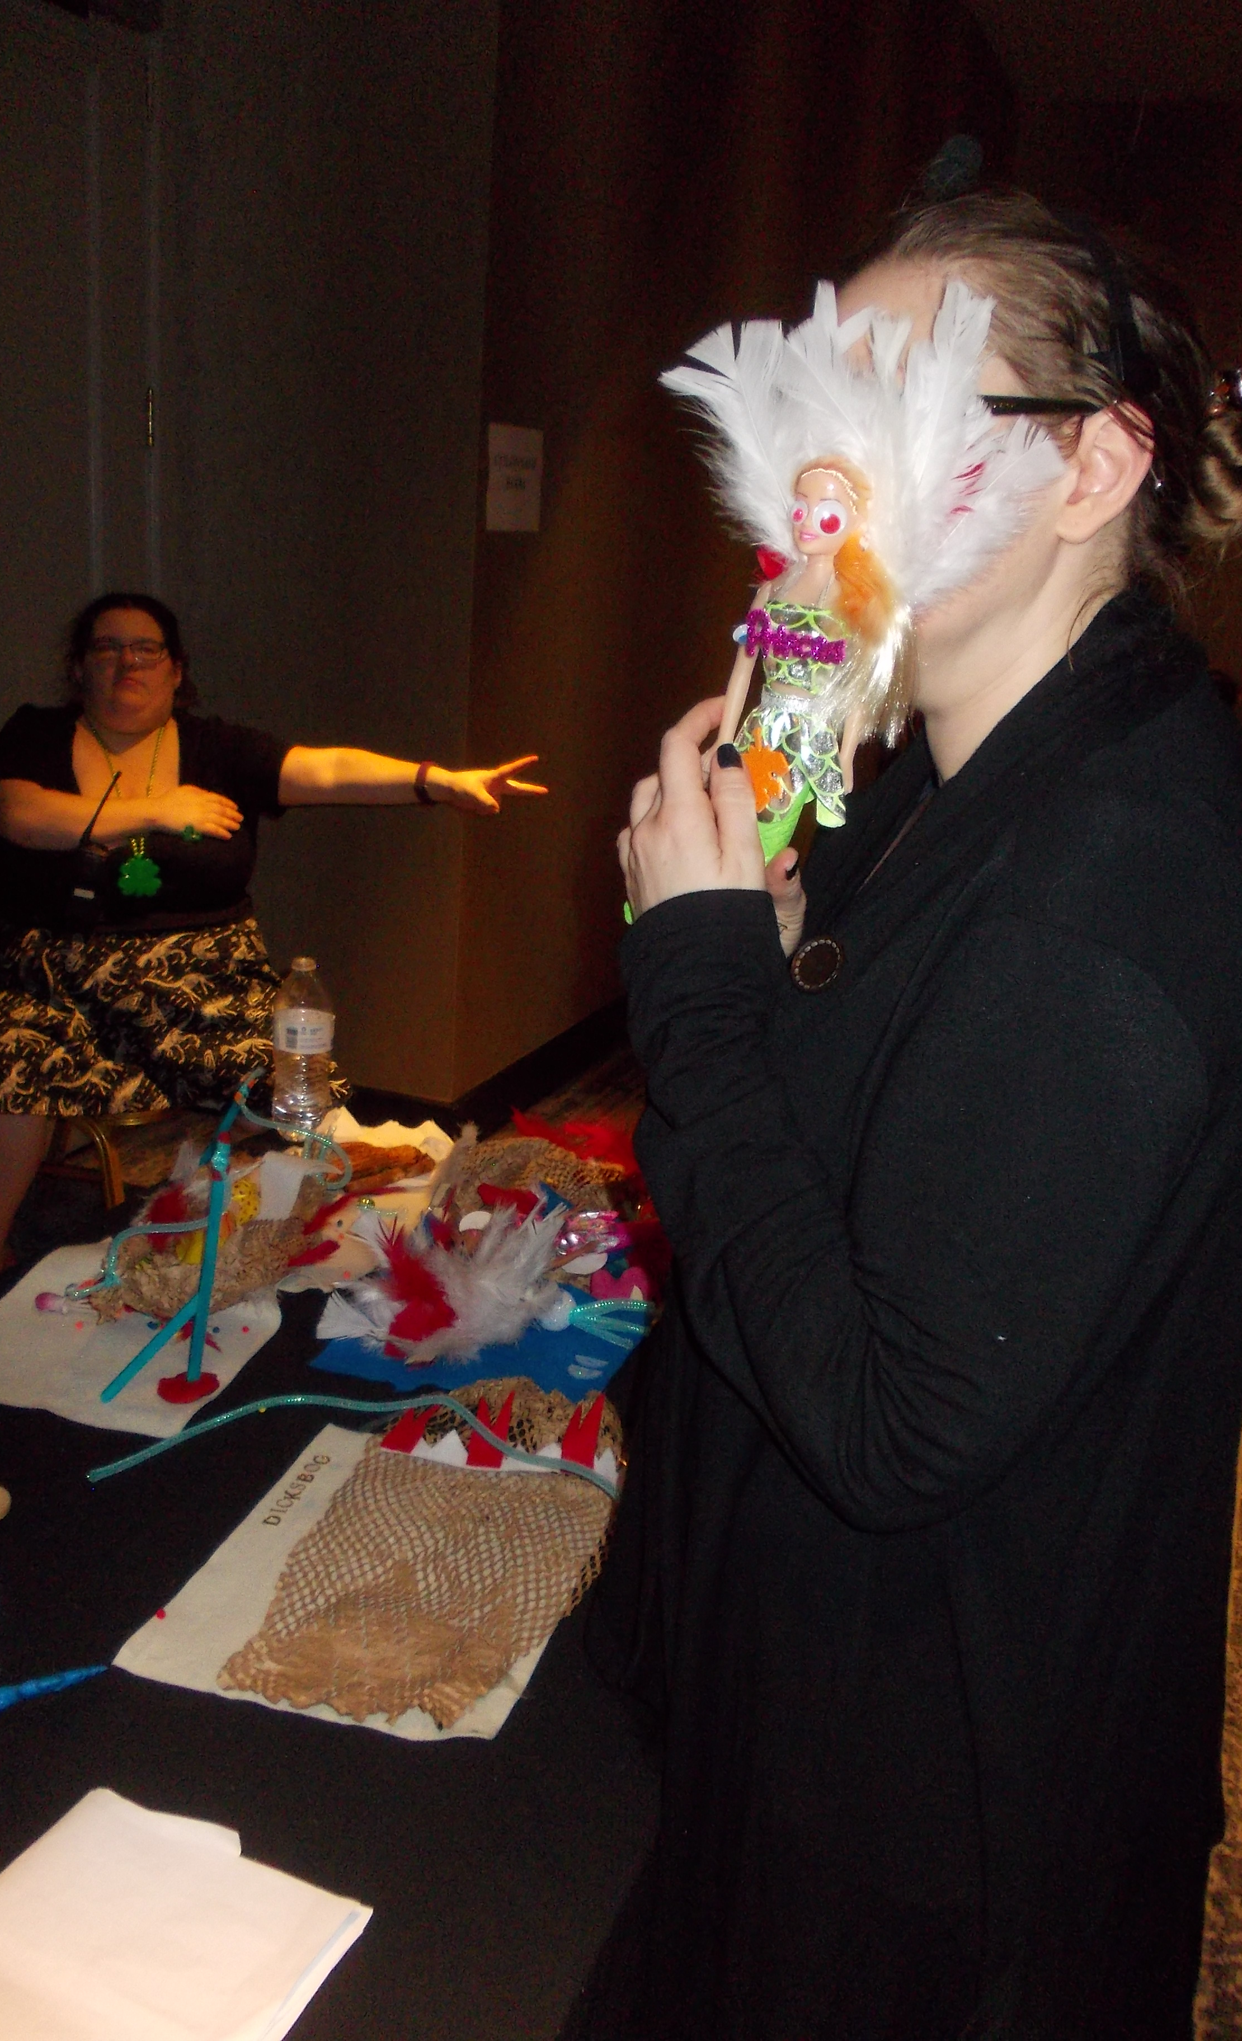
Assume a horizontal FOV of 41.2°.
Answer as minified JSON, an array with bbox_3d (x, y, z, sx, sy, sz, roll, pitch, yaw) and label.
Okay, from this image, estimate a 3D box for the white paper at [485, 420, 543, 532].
[{"bbox_3d":[-0.234,-1.203,3.676,0.006,0.216,0.279,10,18,19],"label":"white paper"}]

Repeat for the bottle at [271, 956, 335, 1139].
[{"bbox_3d":[-0.353,0.025,1.831,0.067,0.204,0.067,4,16,-1],"label":"bottle"}]

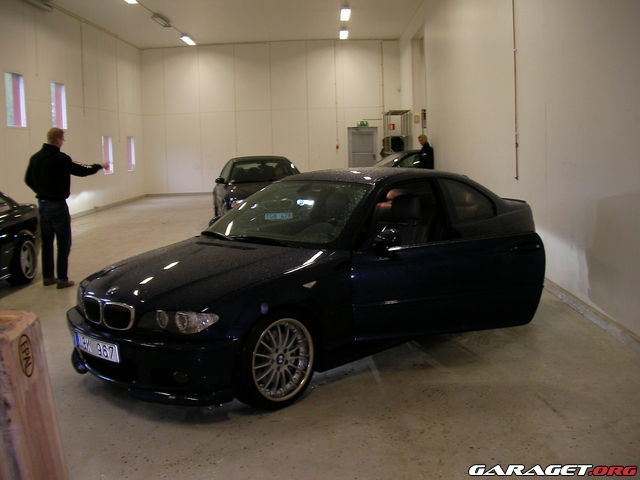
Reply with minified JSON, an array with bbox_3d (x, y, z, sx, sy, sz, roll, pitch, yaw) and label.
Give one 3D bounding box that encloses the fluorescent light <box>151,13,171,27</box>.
[{"bbox_3d":[-3.969,-5.497,18.922,0.270,0.120,1.400,-2,7,1],"label":"fluorescent light"}]

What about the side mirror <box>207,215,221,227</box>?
[{"bbox_3d":[-0.853,-0.154,6.159,0.200,0.140,0.130,5,10,43],"label":"side mirror"}]

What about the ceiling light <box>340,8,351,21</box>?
[{"bbox_3d":[0.659,-5.750,19.353,0.270,0.120,1.400,-2,7,1],"label":"ceiling light"}]

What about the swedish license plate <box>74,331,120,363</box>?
[{"bbox_3d":[-1.298,0.622,4.422,0.520,0.110,0.015,5,10,43],"label":"swedish license plate"}]

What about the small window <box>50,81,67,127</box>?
[{"bbox_3d":[-6.001,-3.083,17.441,0.120,1.050,0.970,-2,7,1],"label":"small window"}]

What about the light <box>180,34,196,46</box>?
[{"bbox_3d":[-3.998,-6.069,23.083,0.270,0.120,1.400,-2,7,1],"label":"light"}]

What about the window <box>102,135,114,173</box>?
[{"bbox_3d":[-5.951,-2.375,21.360,0.120,1.050,0.950,-2,7,1],"label":"window"}]

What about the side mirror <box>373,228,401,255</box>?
[{"bbox_3d":[0.409,0.006,4.662,0.130,0.150,0.200,-4,8,-16],"label":"side mirror"}]

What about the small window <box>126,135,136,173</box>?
[{"bbox_3d":[-5.925,-2.688,23.828,0.120,1.080,0.900,-2,7,1],"label":"small window"}]

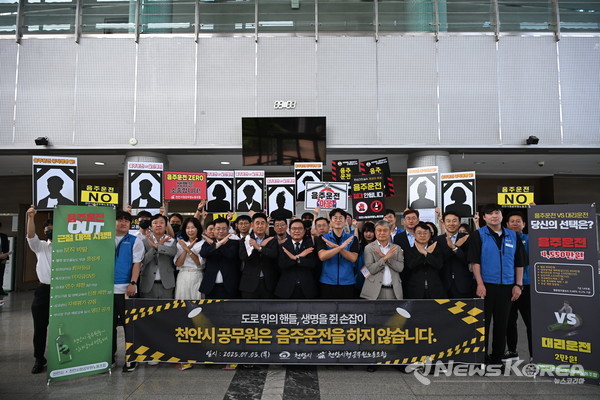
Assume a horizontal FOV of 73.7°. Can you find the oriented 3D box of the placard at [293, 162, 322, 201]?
[{"bbox_3d":[0.146,-0.264,5.902,0.420,0.594,0.015,-1,-12,-4],"label":"placard"}]

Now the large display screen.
[{"bbox_3d":[-0.271,-1.025,7.048,1.464,0.843,0.070,0,5,1],"label":"large display screen"}]

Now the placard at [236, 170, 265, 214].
[{"bbox_3d":[-0.712,-0.119,5.697,0.420,0.594,0.015,0,-1,-3],"label":"placard"}]

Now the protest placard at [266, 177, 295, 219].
[{"bbox_3d":[-0.265,-0.020,5.678,0.420,0.594,0.015,-1,0,10],"label":"protest placard"}]

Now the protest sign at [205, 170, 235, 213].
[{"bbox_3d":[-1.155,-0.119,5.736,0.420,0.594,0.015,0,4,-6],"label":"protest sign"}]

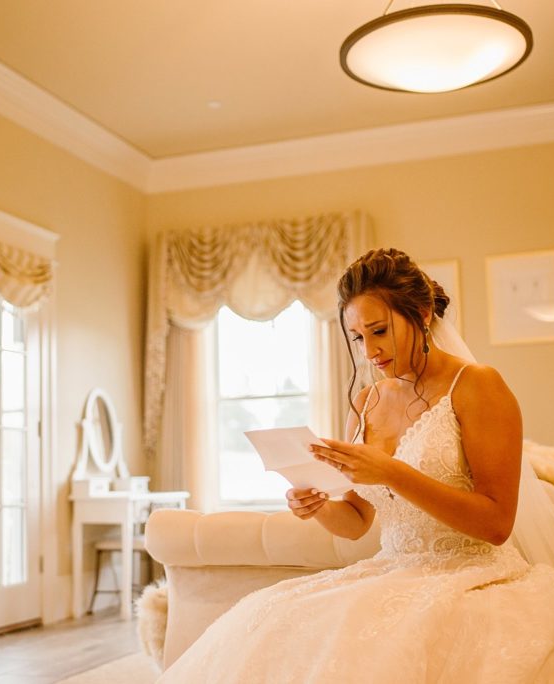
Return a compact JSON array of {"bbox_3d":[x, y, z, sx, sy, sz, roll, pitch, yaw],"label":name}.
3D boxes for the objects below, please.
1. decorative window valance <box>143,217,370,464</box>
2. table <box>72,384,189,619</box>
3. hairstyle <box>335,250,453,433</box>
[{"bbox_3d":[-0.154,-0.030,7.112,1.688,1.693,0.151,-4,-8,19],"label":"decorative window valance"},{"bbox_3d":[-0.918,0.982,6.322,0.407,1.394,0.895,-4,-8,19],"label":"table"},{"bbox_3d":[0.227,-0.007,1.960,0.250,0.340,0.200,5,-10,-43],"label":"hairstyle"}]

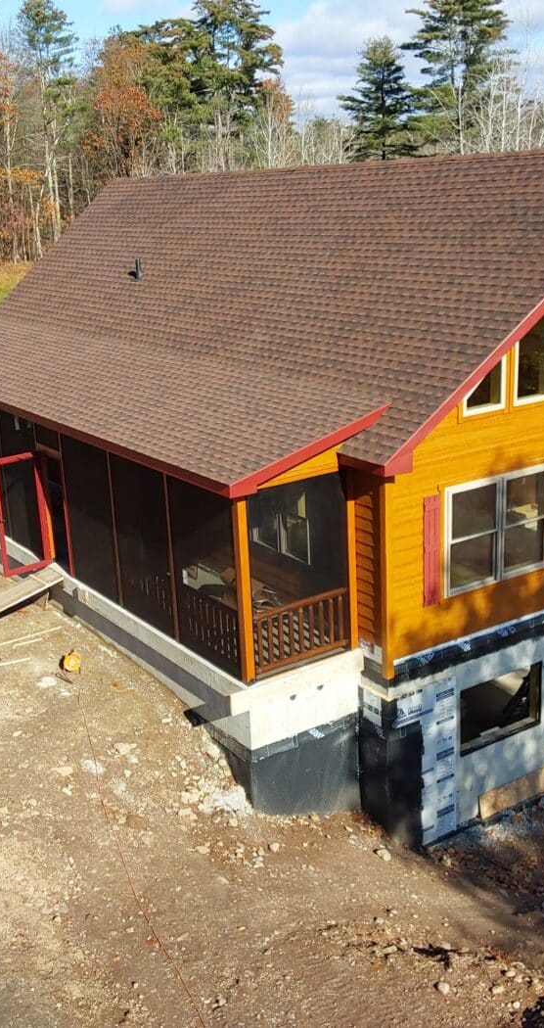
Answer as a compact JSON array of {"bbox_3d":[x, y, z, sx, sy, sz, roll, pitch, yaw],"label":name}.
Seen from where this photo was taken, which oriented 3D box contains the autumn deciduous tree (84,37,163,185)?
[{"bbox_3d":[-7.646,-19.038,60.642,5.000,13.066,5.000,-3,16,0],"label":"autumn deciduous tree"}]

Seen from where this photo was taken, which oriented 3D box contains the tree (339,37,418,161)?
[{"bbox_3d":[5.560,-16.850,55.221,4.700,12.799,4.700,-3,16,0],"label":"tree"}]

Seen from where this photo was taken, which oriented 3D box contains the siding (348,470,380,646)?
[{"bbox_3d":[1.216,0.672,14.413,0.125,2.465,0.512,-13,19,-32],"label":"siding"}]

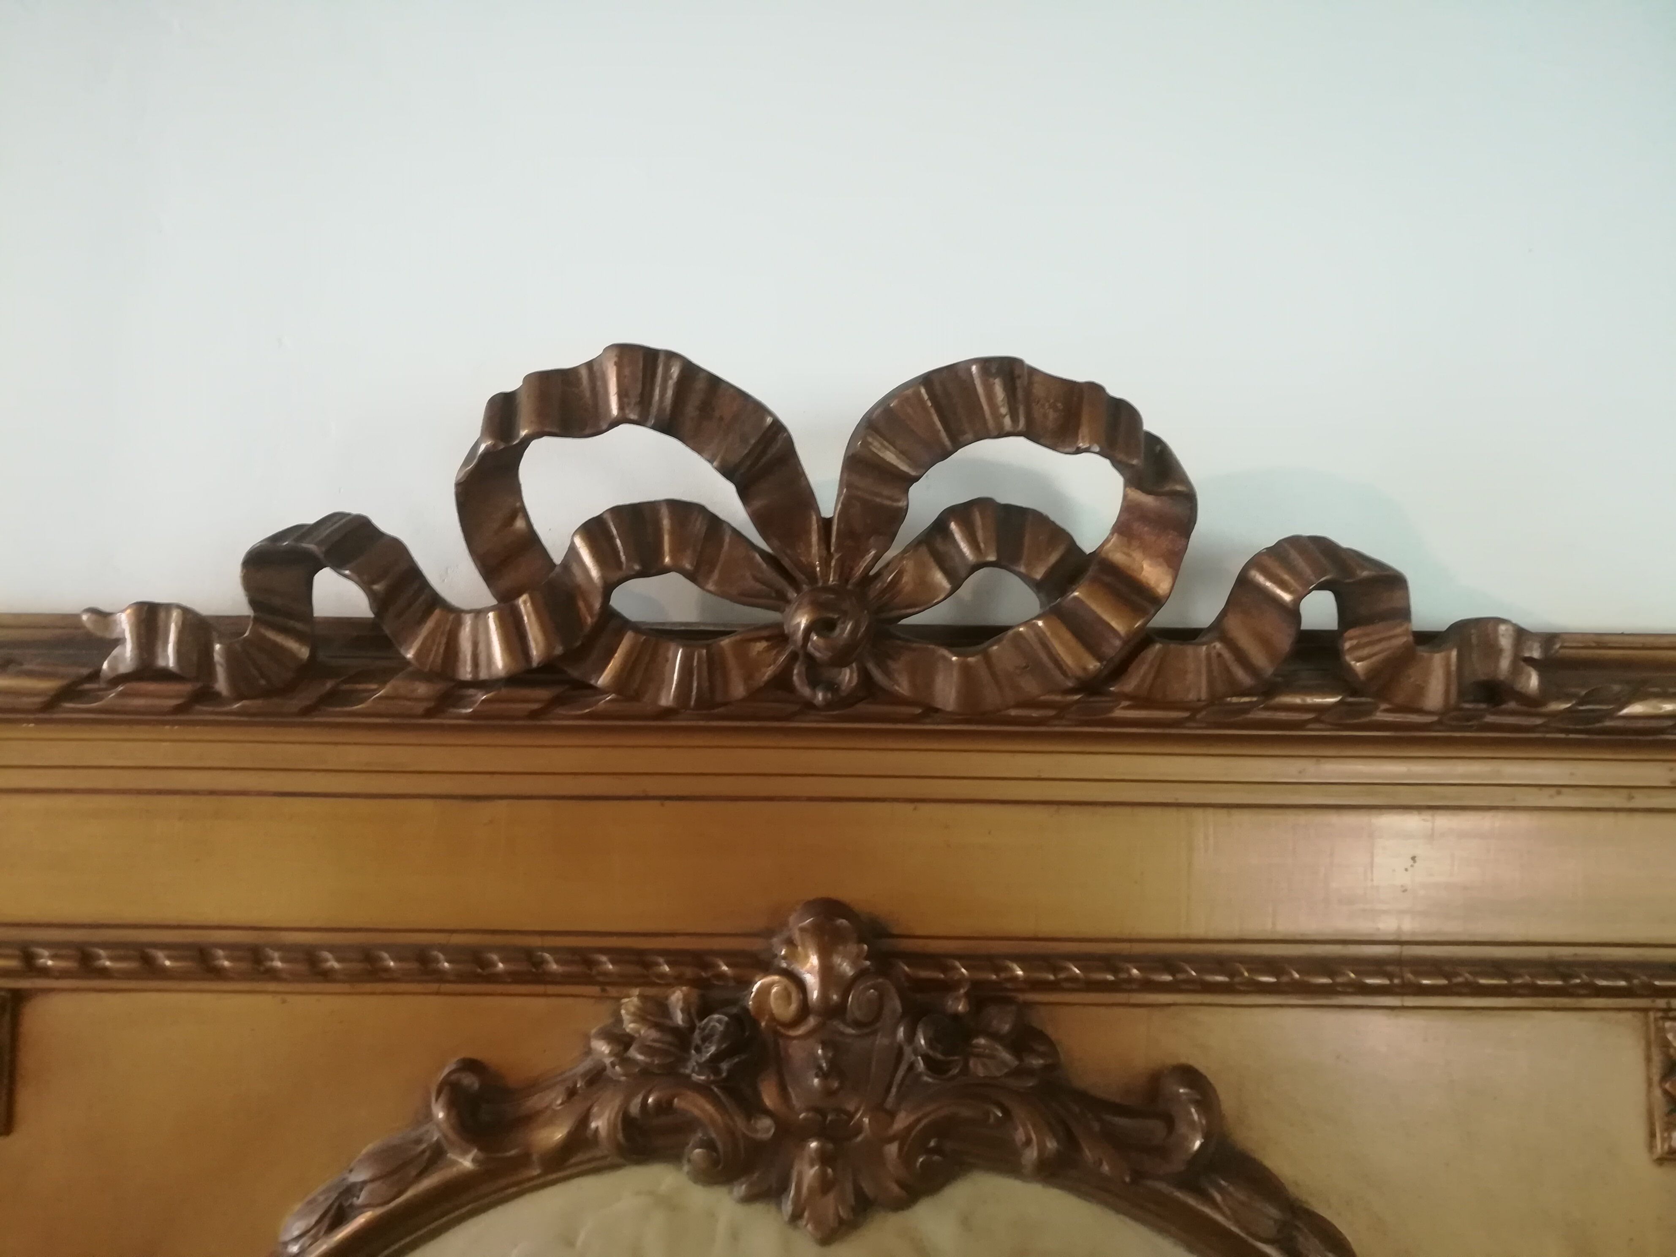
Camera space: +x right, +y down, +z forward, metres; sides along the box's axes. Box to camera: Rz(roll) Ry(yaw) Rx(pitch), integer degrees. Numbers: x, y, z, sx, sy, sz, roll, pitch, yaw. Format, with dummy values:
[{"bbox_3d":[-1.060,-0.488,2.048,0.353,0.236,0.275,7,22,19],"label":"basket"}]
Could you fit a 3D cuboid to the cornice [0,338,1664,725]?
[{"bbox_3d":[-0.003,-0.056,0.850,1.190,0.252,0.100,0,-3,1],"label":"cornice"}]

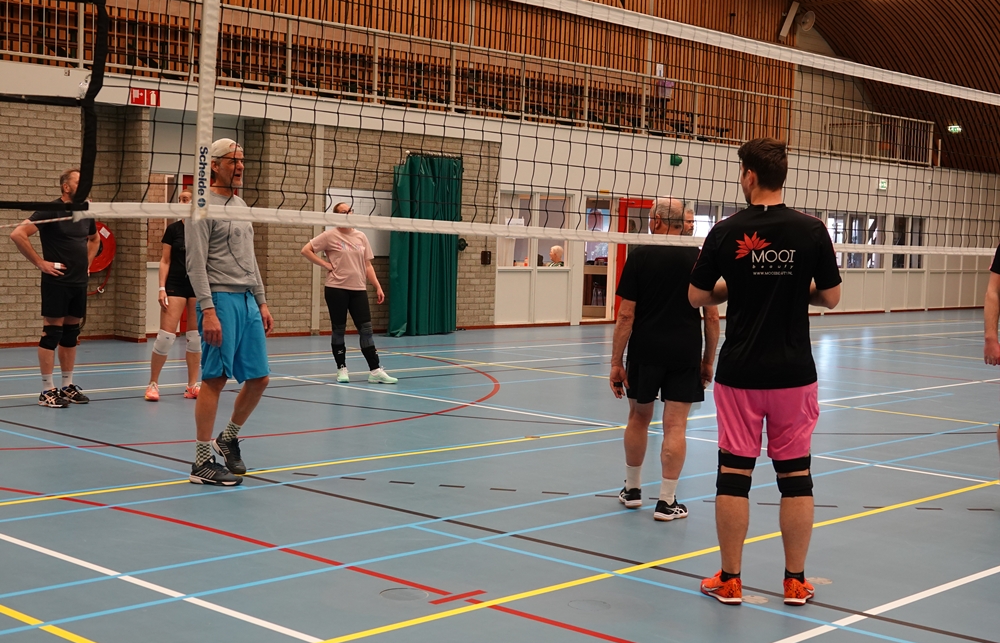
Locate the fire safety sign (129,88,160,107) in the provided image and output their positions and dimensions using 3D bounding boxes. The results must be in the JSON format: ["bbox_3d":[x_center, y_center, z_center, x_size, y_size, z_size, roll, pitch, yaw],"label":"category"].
[{"bbox_3d":[-4.251,-2.673,17.306,0.020,0.195,0.420,5,5,43],"label":"fire safety sign"}]

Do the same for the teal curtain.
[{"bbox_3d":[-1.057,-1.081,20.518,0.320,2.500,1.350,5,4,38],"label":"teal curtain"}]

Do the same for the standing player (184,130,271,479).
[{"bbox_3d":[-1.554,-0.063,8.300,0.390,1.930,0.510,4,4,32],"label":"standing player"}]

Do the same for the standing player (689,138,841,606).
[{"bbox_3d":[1.093,0.194,5.990,0.610,1.870,0.450,2,3,5],"label":"standing player"}]

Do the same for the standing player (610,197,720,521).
[{"bbox_3d":[0.892,0.173,7.790,0.570,1.680,0.440,3,4,12],"label":"standing player"}]

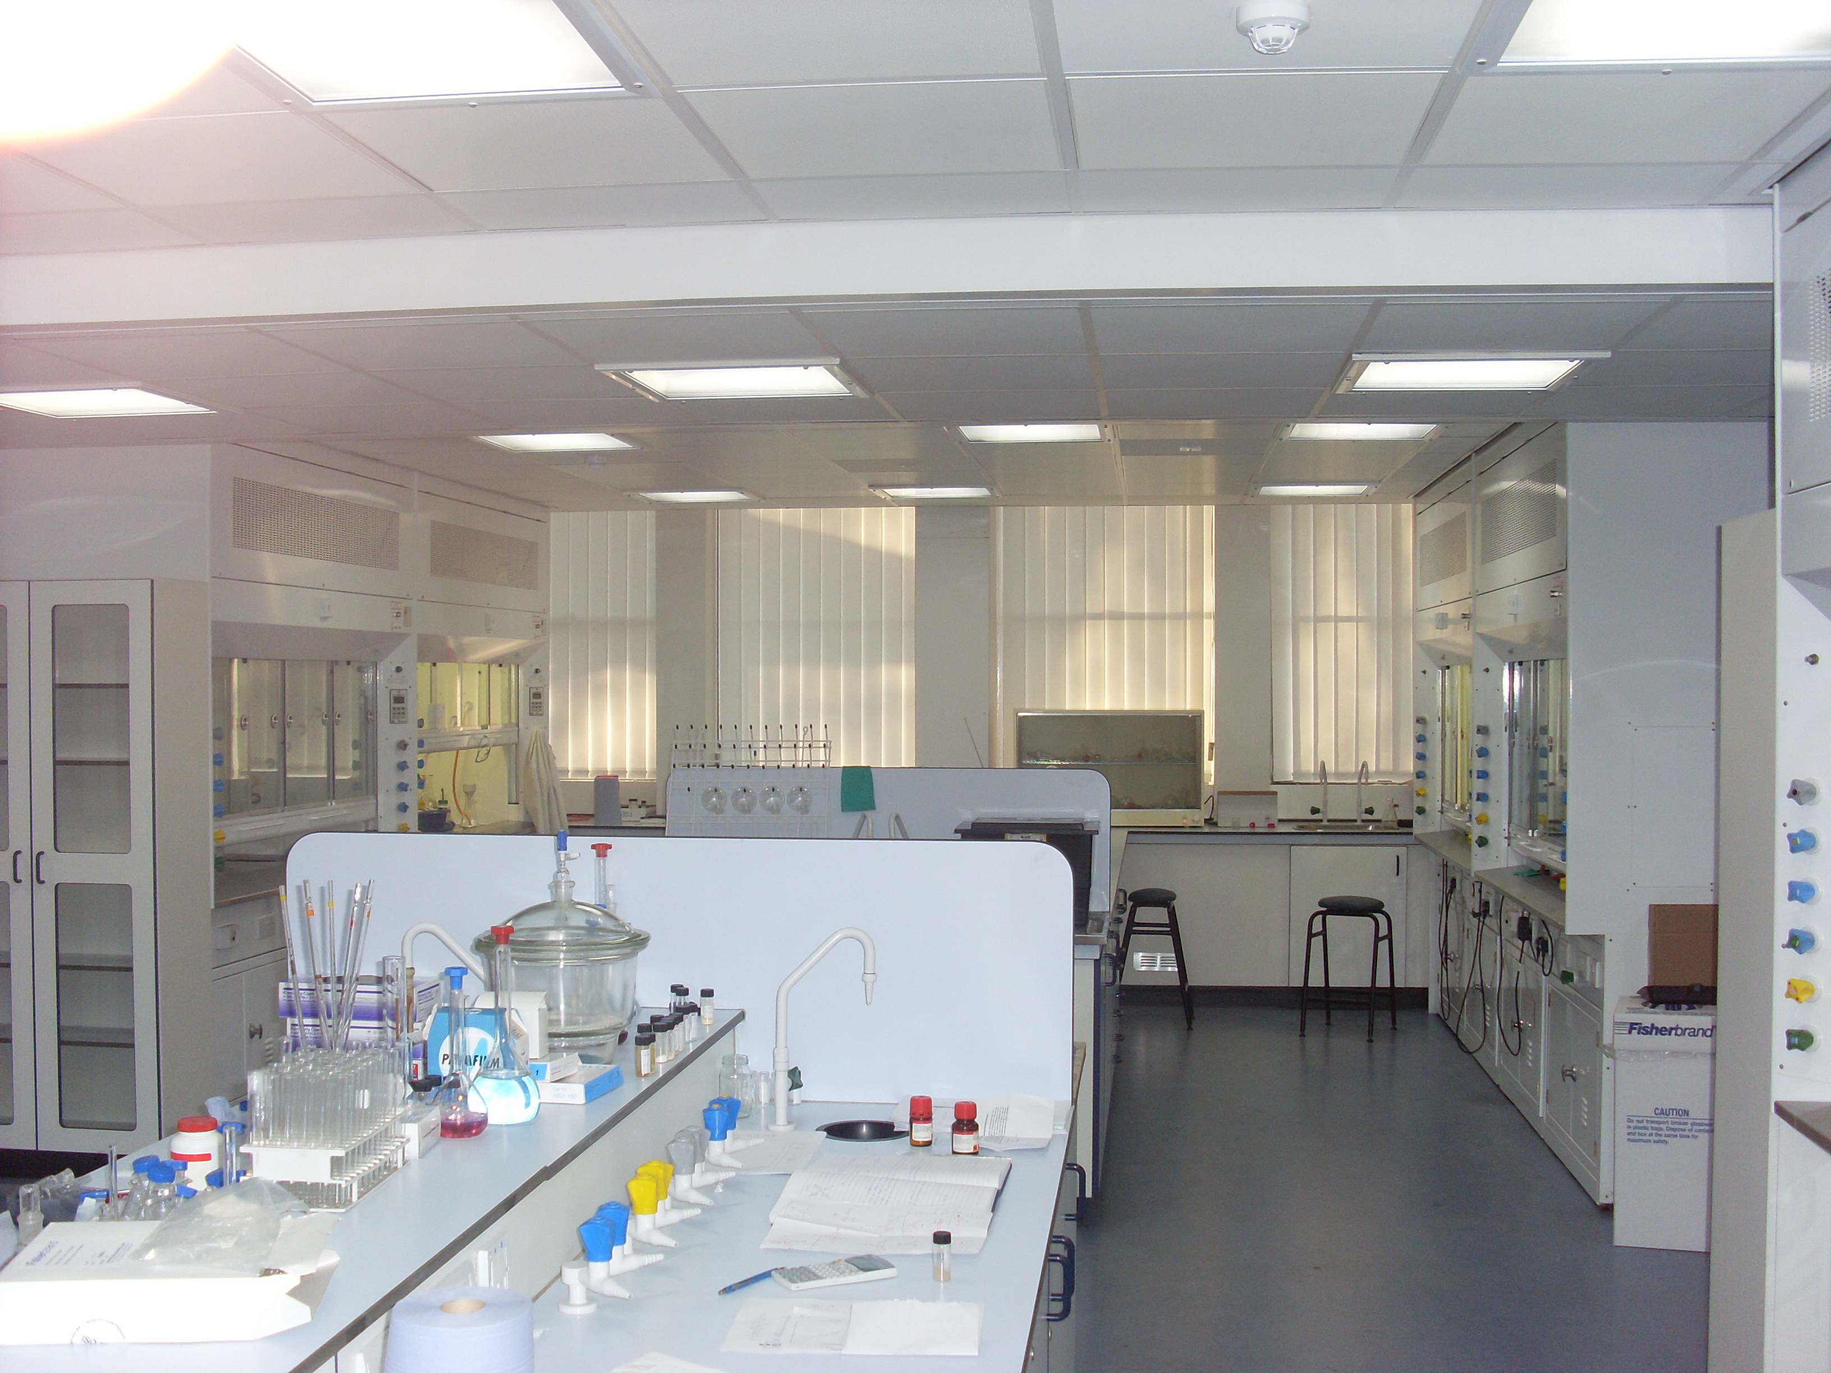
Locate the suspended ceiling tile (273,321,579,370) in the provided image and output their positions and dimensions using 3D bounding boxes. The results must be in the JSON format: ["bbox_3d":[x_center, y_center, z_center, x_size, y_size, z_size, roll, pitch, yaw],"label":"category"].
[{"bbox_3d":[-1.154,-0.827,4.854,0.600,0.020,0.602,0,0,7],"label":"suspended ceiling tile"}]

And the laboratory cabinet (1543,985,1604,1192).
[{"bbox_3d":[2.455,1.308,6.776,0.500,0.550,0.900,0,0,7],"label":"laboratory cabinet"}]

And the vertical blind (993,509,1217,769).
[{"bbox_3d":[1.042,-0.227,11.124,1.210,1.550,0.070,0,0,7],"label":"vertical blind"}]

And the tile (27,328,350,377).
[{"bbox_3d":[-1.718,-0.786,4.794,0.600,0.025,0.600,0,0,7],"label":"tile"}]

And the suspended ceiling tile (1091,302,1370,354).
[{"bbox_3d":[0.719,-0.826,4.629,0.600,0.020,0.602,0,0,7],"label":"suspended ceiling tile"}]

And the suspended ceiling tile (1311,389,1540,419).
[{"bbox_3d":[1.442,-0.795,5.628,0.600,0.025,0.600,0,0,7],"label":"suspended ceiling tile"}]

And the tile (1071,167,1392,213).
[{"bbox_3d":[0.589,-0.920,3.686,0.595,0.020,0.321,0,0,7],"label":"tile"}]

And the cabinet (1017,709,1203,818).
[{"bbox_3d":[1.060,0.442,10.951,1.010,0.630,0.330,0,0,7],"label":"cabinet"}]

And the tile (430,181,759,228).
[{"bbox_3d":[-0.625,-0.979,4.059,0.600,0.020,0.330,0,0,7],"label":"tile"}]

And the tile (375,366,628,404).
[{"bbox_3d":[-1.062,-0.799,5.330,0.600,0.025,0.600,0,0,7],"label":"tile"}]

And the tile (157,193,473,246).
[{"bbox_3d":[-1.168,-0.913,3.896,0.595,0.020,0.321,0,0,7],"label":"tile"}]

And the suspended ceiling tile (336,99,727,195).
[{"bbox_3d":[-0.663,-0.940,3.501,0.600,0.025,0.600,0,0,7],"label":"suspended ceiling tile"}]

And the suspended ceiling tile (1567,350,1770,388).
[{"bbox_3d":[2.014,-0.813,5.095,0.600,0.020,0.602,0,0,7],"label":"suspended ceiling tile"}]

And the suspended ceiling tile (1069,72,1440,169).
[{"bbox_3d":[0.537,-0.916,3.246,0.595,0.020,0.585,0,0,7],"label":"suspended ceiling tile"}]

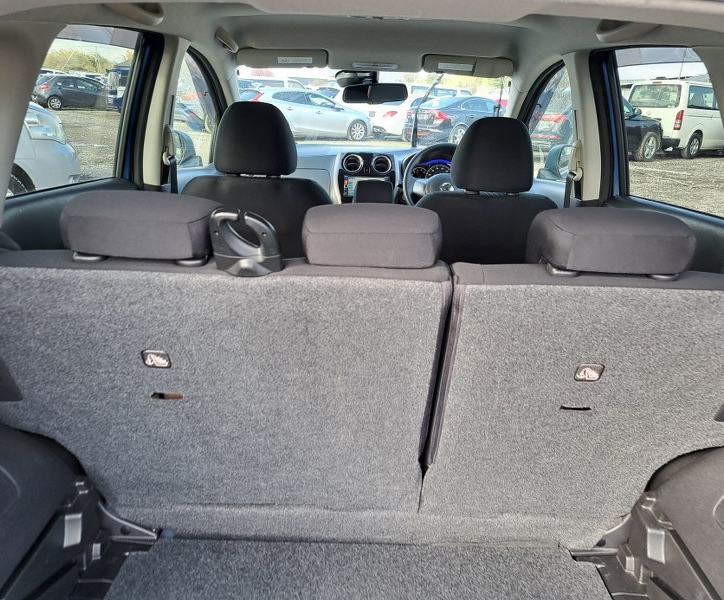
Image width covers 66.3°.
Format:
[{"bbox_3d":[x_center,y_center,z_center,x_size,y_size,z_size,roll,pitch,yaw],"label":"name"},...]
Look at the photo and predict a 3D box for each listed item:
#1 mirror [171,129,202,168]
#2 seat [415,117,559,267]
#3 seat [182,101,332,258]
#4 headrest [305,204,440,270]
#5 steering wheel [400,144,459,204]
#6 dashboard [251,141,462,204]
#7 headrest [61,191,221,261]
[{"bbox_3d":[-0.875,-0.729,2.661,0.240,0.175,0.130,-1,21,-8],"label":"mirror"},{"bbox_3d":[0.378,-0.177,2.043,0.500,0.980,0.740,2,20,0],"label":"seat"},{"bbox_3d":[-0.323,-0.214,2.036,0.500,0.980,0.740,2,20,0],"label":"seat"},{"bbox_3d":[0.014,-0.090,0.900,0.215,0.100,0.120,2,32,0],"label":"headrest"},{"bbox_3d":[0.369,-0.484,2.409,0.375,0.375,0.120,2,-4,0],"label":"steering wheel"},{"bbox_3d":[0.029,-0.510,2.734,1.380,0.450,0.530,2,20,0],"label":"dashboard"},{"bbox_3d":[-0.345,-0.108,0.897,0.220,0.105,0.120,2,32,0],"label":"headrest"}]

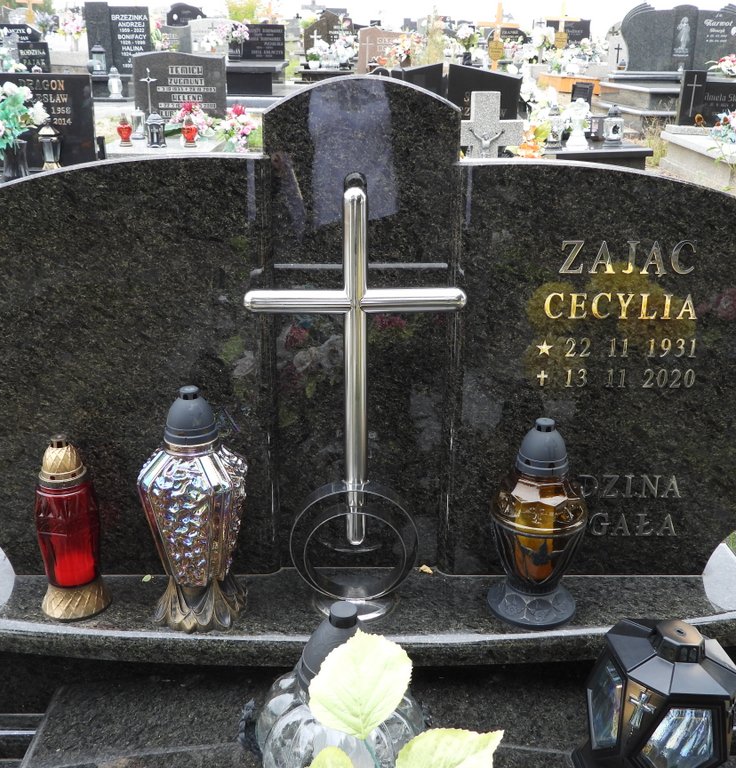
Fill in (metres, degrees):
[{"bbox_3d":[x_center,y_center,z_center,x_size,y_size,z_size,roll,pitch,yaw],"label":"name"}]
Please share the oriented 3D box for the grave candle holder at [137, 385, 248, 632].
[{"bbox_3d":[-0.286,0.199,1.478,0.160,0.410,0.160,5,20,14],"label":"grave candle holder"}]

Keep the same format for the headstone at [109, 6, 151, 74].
[{"bbox_3d":[-2.473,-3.599,9.300,0.450,0.680,0.100,0,20,-1],"label":"headstone"}]

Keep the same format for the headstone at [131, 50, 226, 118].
[{"bbox_3d":[-1.593,-2.506,7.500,0.780,0.580,0.090,0,21,0],"label":"headstone"}]

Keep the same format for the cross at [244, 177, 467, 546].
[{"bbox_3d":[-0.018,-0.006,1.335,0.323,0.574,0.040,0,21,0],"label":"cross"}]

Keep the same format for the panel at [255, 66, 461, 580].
[{"bbox_3d":[-0.014,-0.090,1.609,0.335,0.880,0.090,0,15,0],"label":"panel"}]

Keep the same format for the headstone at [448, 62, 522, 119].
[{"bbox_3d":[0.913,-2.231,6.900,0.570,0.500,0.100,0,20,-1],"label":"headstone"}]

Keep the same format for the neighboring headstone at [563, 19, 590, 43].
[{"bbox_3d":[3.179,-5.529,14.000,0.670,0.520,0.100,0,21,0],"label":"neighboring headstone"}]

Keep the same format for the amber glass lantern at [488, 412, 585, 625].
[{"bbox_3d":[0.268,0.206,1.394,0.150,0.322,0.150,0,21,0],"label":"amber glass lantern"}]

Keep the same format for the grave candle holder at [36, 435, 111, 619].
[{"bbox_3d":[-0.512,0.236,1.507,0.120,0.320,0.120,0,19,0],"label":"grave candle holder"}]

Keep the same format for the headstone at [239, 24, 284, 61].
[{"bbox_3d":[-1.332,-4.233,11.000,0.600,0.430,0.090,0,21,0],"label":"headstone"}]

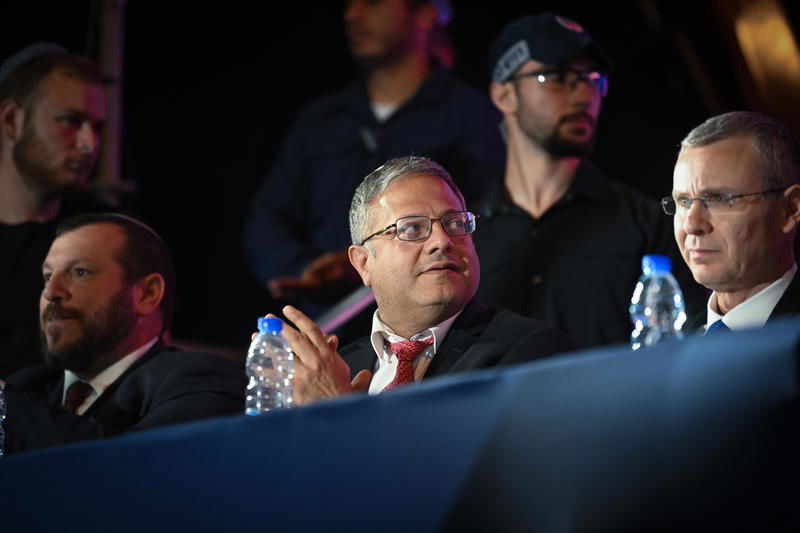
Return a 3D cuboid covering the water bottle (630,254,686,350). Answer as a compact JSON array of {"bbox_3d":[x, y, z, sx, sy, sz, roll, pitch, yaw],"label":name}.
[{"bbox_3d":[0.296,0.084,4.850,0.062,0.195,0.062,0,-7,0],"label":"water bottle"}]

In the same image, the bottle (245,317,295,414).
[{"bbox_3d":[-0.170,0.164,5.500,0.062,0.195,0.062,0,-7,0],"label":"bottle"}]

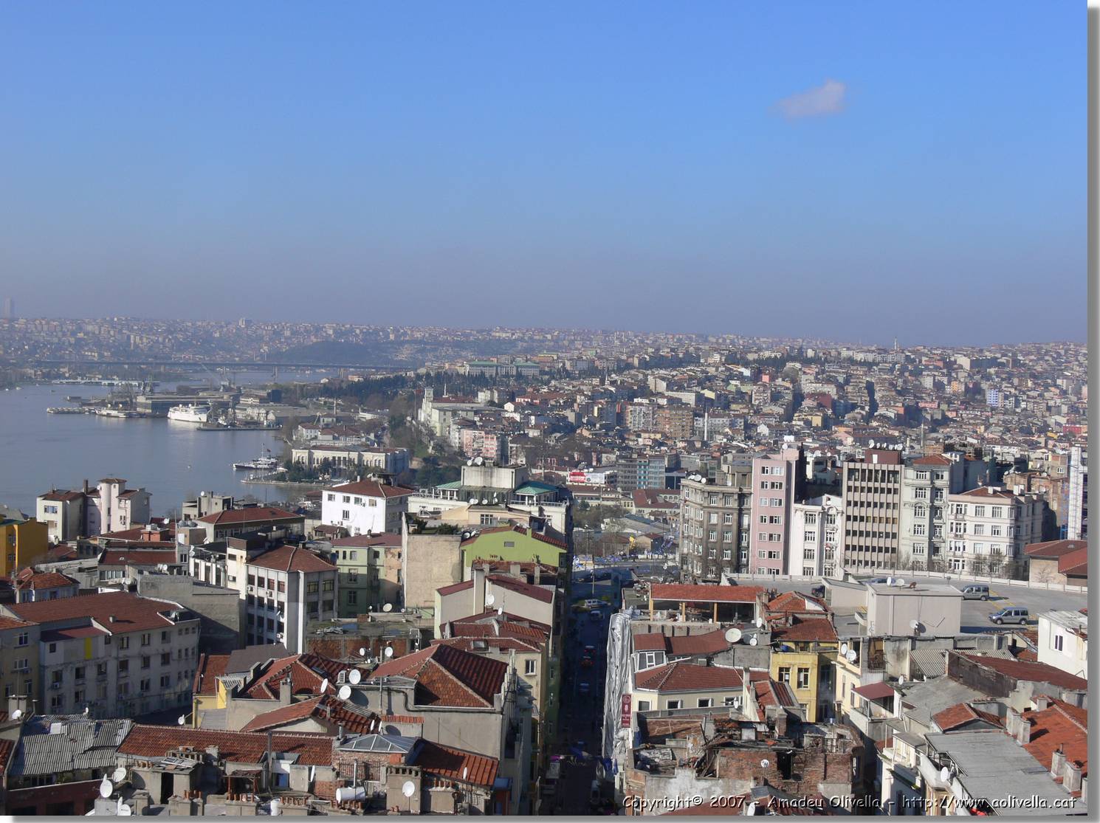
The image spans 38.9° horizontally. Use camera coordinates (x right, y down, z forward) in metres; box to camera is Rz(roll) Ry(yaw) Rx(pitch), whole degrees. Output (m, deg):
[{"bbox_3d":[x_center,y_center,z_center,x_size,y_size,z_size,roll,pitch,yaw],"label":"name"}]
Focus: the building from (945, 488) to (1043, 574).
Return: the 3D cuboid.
[{"bbox_3d":[83.267,23.209,293.775,12.800,18.500,17.000,3,3,30],"label":"building"}]

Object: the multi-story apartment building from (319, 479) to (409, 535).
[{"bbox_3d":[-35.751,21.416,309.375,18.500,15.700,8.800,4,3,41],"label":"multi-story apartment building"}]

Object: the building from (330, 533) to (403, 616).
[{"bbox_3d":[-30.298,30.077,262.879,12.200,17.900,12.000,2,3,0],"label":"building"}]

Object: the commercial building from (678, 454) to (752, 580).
[{"bbox_3d":[33.755,21.269,311.923,14.000,25.060,12.500,2,3,16],"label":"commercial building"}]

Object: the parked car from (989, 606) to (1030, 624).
[{"bbox_3d":[52.019,23.110,176.851,4.280,1.820,1.790,1,3,-4],"label":"parked car"}]

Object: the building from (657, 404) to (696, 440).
[{"bbox_3d":[93.884,7.197,1159.685,20.000,24.300,17.000,0,3,-26],"label":"building"}]

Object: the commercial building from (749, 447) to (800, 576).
[{"bbox_3d":[44.795,20.735,309.368,8.500,26.530,13.000,2,3,15],"label":"commercial building"}]

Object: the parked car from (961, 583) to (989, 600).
[{"bbox_3d":[51.548,22.093,191.144,4.200,1.820,1.730,2,3,0],"label":"parked car"}]

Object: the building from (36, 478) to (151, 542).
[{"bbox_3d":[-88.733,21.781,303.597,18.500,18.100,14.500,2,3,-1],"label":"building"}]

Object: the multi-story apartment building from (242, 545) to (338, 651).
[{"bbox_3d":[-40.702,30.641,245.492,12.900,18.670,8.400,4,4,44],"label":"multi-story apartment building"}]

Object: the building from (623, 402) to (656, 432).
[{"bbox_3d":[72.710,5.419,1261.966,26.000,24.420,14.000,1,3,-5],"label":"building"}]

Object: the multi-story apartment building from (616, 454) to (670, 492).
[{"bbox_3d":[50.259,35.690,868.484,29.000,21.540,13.000,1,3,-3],"label":"multi-story apartment building"}]

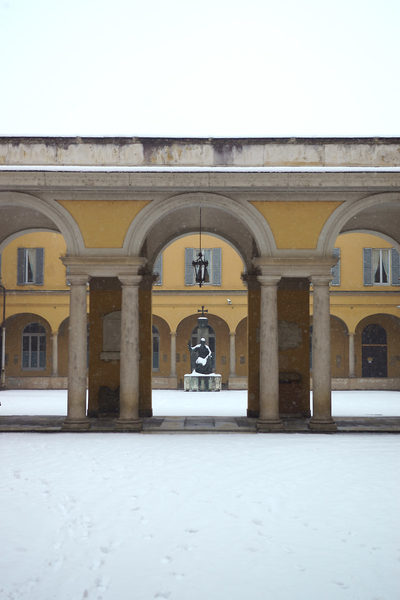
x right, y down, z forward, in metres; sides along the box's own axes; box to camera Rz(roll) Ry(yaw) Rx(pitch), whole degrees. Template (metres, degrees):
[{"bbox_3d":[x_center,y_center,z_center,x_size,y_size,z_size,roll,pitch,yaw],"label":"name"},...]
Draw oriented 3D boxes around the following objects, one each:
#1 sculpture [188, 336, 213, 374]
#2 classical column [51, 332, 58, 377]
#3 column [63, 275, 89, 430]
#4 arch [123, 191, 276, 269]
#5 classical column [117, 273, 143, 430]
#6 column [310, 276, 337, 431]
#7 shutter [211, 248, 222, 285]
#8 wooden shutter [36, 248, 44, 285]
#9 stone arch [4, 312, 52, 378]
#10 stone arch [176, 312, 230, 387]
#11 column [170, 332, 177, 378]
[{"bbox_3d":[0.035,3.038,46.877,1.266,1.957,1.150,0,-4,0],"label":"sculpture"},{"bbox_3d":[-8.180,3.068,49.033,0.360,2.560,0.360,0,-4,0],"label":"classical column"},{"bbox_3d":[-2.913,1.249,20.763,0.650,3.673,0.650,0,-4,0],"label":"column"},{"bbox_3d":[0.001,-1.700,21.018,3.694,1.776,0.600,0,-4,0],"label":"arch"},{"bbox_3d":[-1.663,1.249,20.763,0.650,3.673,0.650,0,-4,0],"label":"classical column"},{"bbox_3d":[2.845,1.215,19.963,0.599,3.537,0.599,0,-4,0],"label":"column"},{"bbox_3d":[0.921,-1.758,46.117,0.479,1.978,0.060,0,-4,0],"label":"shutter"},{"bbox_3d":[-9.039,-1.867,49.064,0.436,2.104,0.060,0,-4,0],"label":"wooden shutter"},{"bbox_3d":[-9.665,2.575,49.062,2.705,3.658,0.450,0,-4,0],"label":"stone arch"},{"bbox_3d":[0.194,2.695,46.123,2.890,4.011,0.500,0,-4,0],"label":"stone arch"},{"bbox_3d":[-1.471,3.069,49.035,0.360,2.560,0.360,0,-4,0],"label":"column"}]

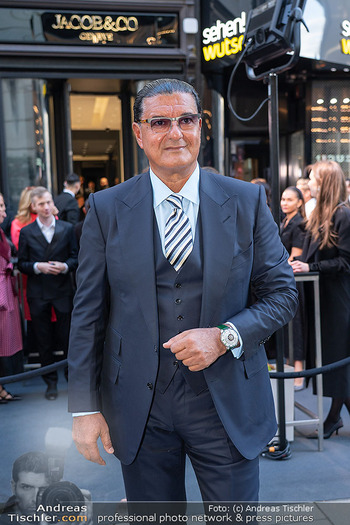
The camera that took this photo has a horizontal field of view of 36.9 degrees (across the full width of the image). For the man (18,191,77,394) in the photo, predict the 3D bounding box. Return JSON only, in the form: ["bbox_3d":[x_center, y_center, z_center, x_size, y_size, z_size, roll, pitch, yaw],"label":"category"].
[{"bbox_3d":[-1.050,0.260,4.380,0.530,1.770,0.360,-3,5,-14],"label":"man"}]

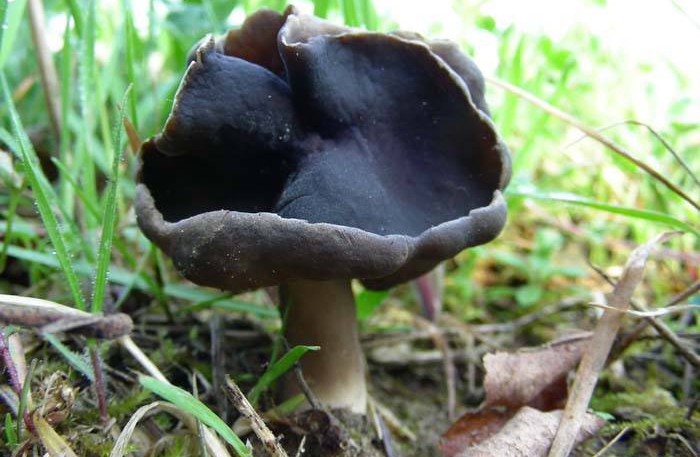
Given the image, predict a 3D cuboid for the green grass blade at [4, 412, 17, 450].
[{"bbox_3d":[-0.043,0.026,0.097,0.001,0.005,0.001,-3,12,1],"label":"green grass blade"}]

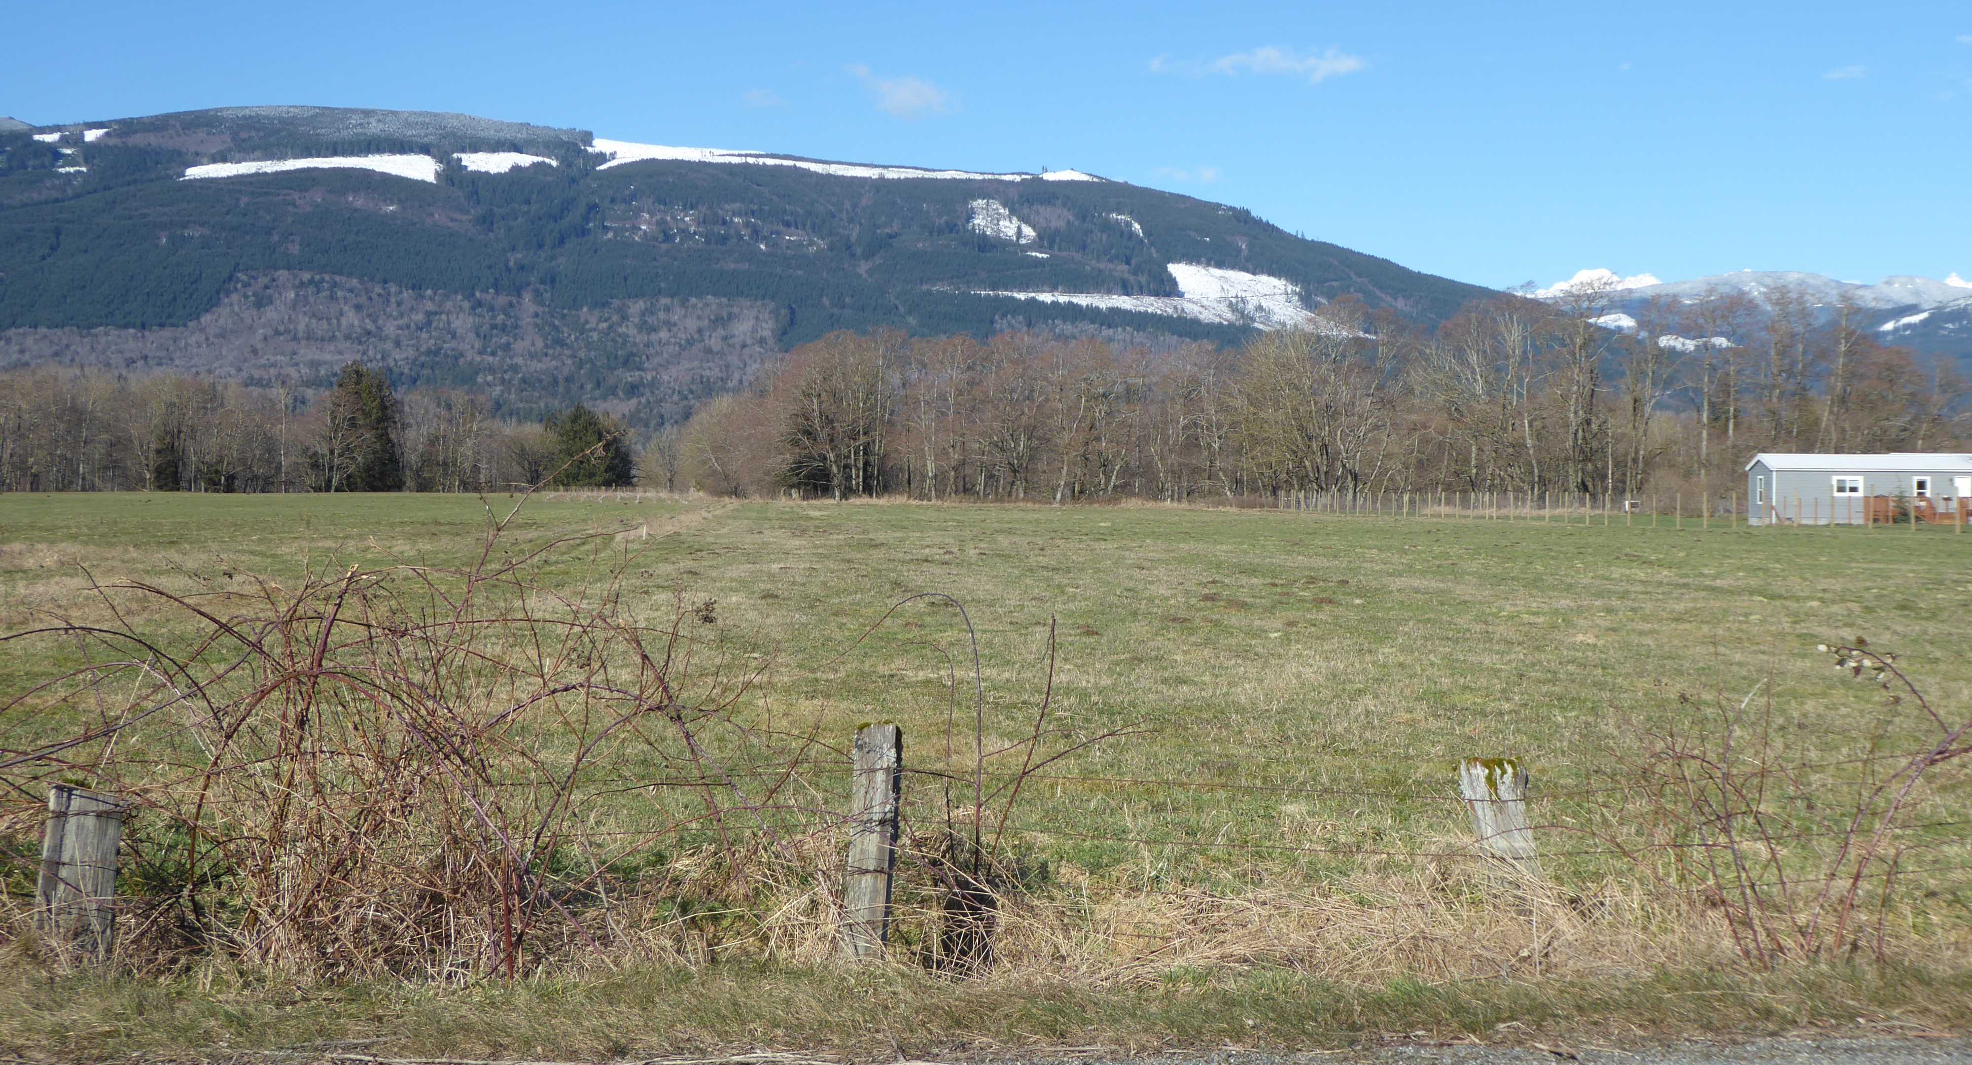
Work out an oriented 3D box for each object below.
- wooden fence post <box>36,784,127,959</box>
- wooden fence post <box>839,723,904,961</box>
[{"bbox_3d":[-3.140,1.190,8.700,0.235,0.640,0.180,4,1,-7],"label":"wooden fence post"},{"bbox_3d":[-0.400,1.090,8.750,0.150,0.840,0.130,4,1,6],"label":"wooden fence post"}]

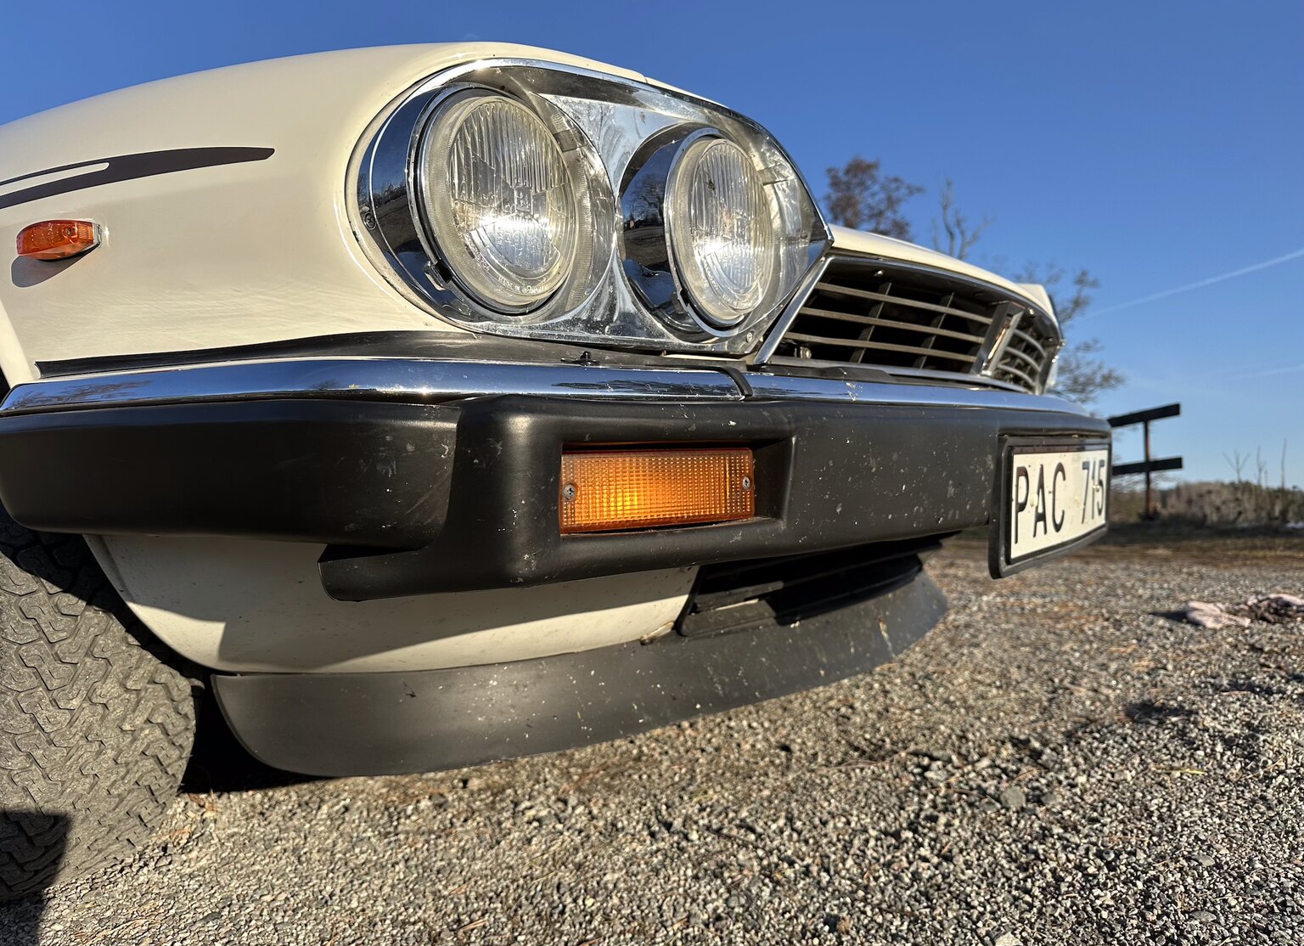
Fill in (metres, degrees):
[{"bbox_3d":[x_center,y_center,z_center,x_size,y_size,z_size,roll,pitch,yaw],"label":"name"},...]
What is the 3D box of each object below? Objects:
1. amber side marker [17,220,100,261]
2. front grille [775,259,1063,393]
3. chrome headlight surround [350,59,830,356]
[{"bbox_3d":[-0.482,-0.190,0.735,0.090,0.030,0.024,0,1,31],"label":"amber side marker"},{"bbox_3d":[0.430,-0.166,1.150,0.100,0.105,1.000,0,2,36],"label":"front grille"},{"bbox_3d":[-0.008,-0.187,0.668,0.115,0.190,0.425,0,2,44],"label":"chrome headlight surround"}]

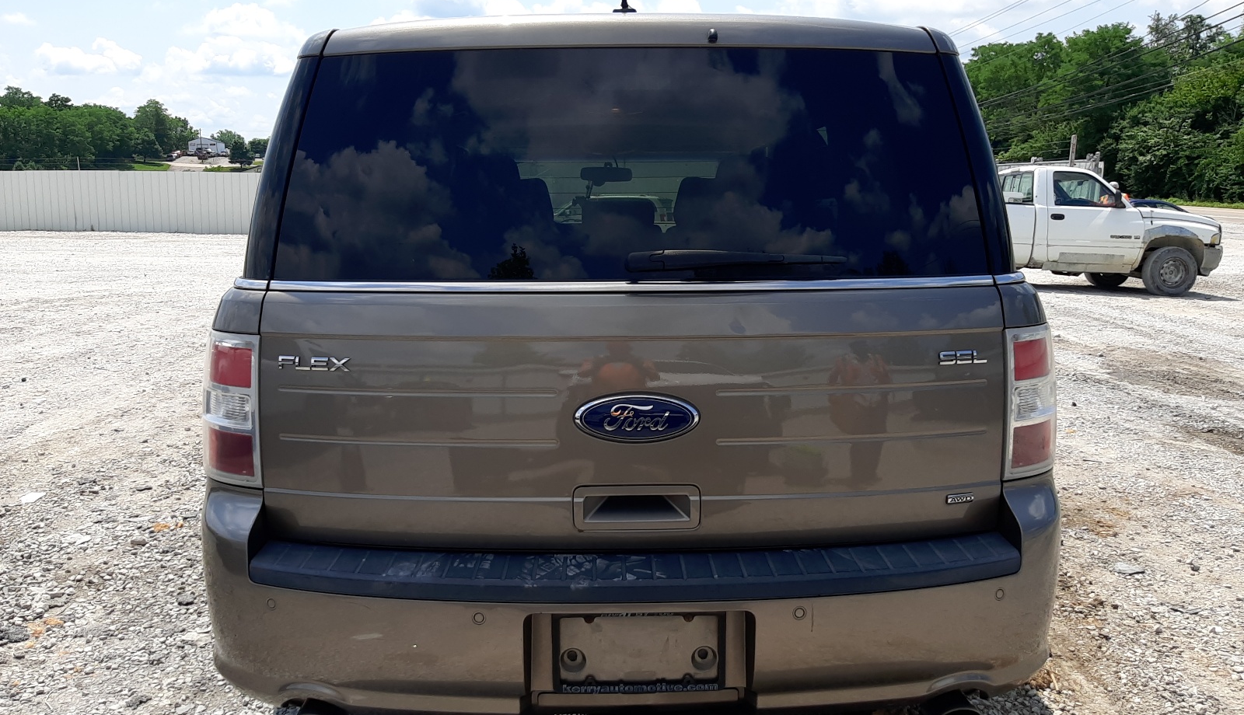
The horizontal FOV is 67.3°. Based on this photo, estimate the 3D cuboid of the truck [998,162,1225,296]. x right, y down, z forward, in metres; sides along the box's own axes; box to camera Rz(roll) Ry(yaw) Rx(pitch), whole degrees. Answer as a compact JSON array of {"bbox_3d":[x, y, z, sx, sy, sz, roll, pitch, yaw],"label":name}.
[{"bbox_3d":[5.948,-2.001,14.314,5.450,1.830,2.000,1,10,3],"label":"truck"}]

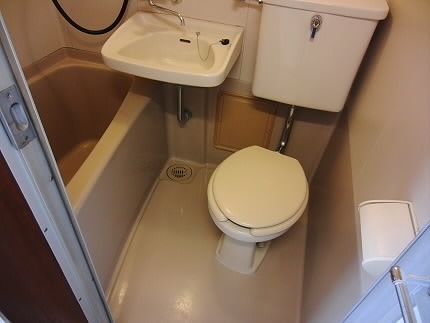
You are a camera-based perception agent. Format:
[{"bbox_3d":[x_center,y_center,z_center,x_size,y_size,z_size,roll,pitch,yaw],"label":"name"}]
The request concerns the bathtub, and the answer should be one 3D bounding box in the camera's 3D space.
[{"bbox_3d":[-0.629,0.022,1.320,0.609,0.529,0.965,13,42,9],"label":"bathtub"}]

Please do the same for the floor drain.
[{"bbox_3d":[-0.206,0.066,1.722,0.140,0.014,0.140,3,41,-3],"label":"floor drain"}]

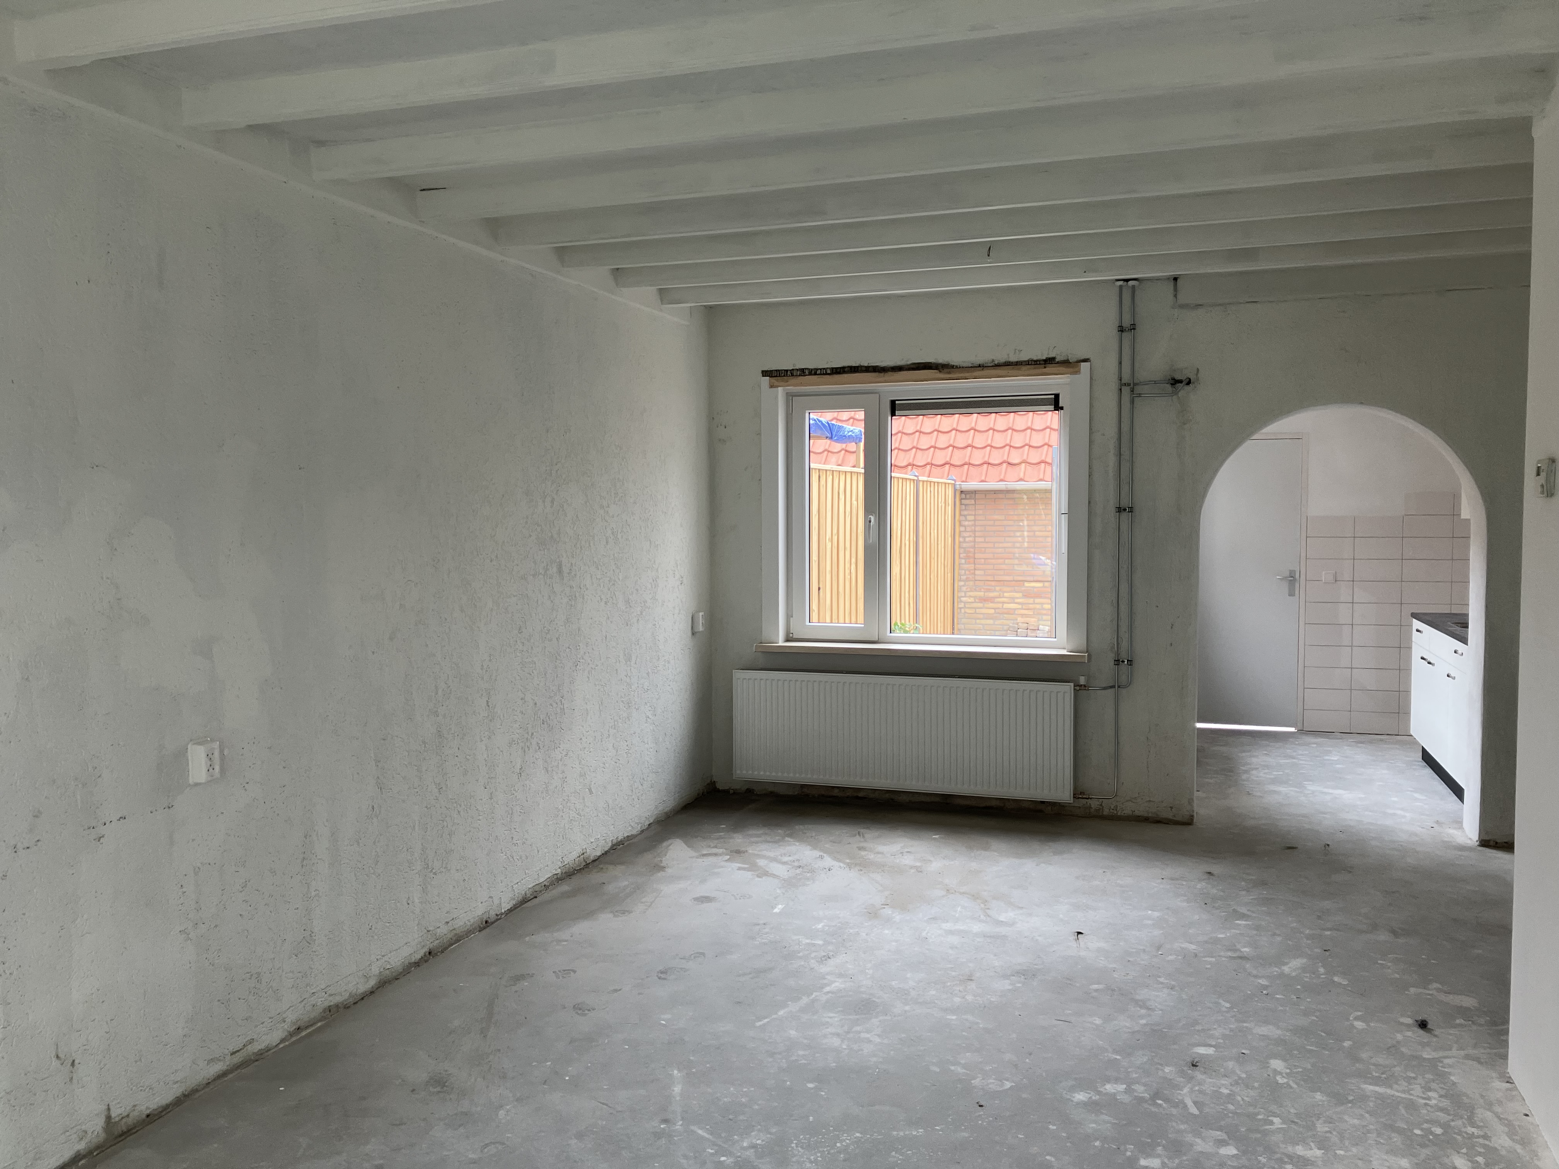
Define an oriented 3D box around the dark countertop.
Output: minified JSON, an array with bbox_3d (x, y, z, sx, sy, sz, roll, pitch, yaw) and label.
[{"bbox_3d":[3.962,0.256,6.945,0.610,0.038,1.810,1,4,18],"label":"dark countertop"}]

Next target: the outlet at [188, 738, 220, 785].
[{"bbox_3d":[-1.557,0.480,3.418,0.052,0.108,0.057,1,4,18],"label":"outlet"}]

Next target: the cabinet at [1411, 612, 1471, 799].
[{"bbox_3d":[3.967,0.703,6.963,0.592,0.856,1.795,1,4,18],"label":"cabinet"}]

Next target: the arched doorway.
[{"bbox_3d":[2.703,0.165,6.163,1.253,2.046,0.305,1,4,18],"label":"arched doorway"}]

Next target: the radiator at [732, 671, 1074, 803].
[{"bbox_3d":[0.629,0.781,6.654,1.816,0.604,0.100,1,4,18],"label":"radiator"}]

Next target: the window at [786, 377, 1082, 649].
[{"bbox_3d":[0.798,-0.379,6.779,1.562,1.405,0.100,1,4,18],"label":"window"}]

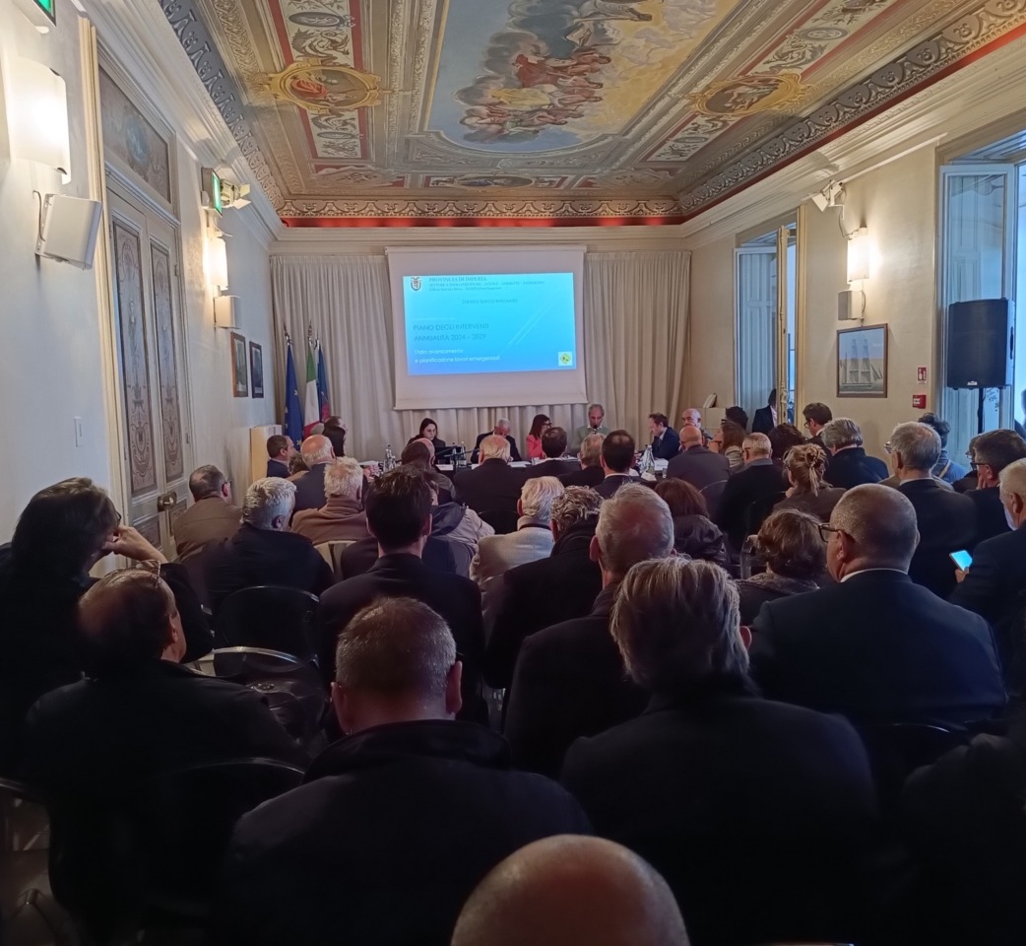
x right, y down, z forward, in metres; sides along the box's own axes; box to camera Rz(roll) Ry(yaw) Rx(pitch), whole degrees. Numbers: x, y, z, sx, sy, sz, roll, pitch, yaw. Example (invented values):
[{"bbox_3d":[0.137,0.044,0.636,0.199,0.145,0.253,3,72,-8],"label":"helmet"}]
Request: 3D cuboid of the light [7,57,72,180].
[{"bbox_3d":[-1.644,-1.249,3.089,0.115,0.350,0.270,-2,5,-8],"label":"light"}]

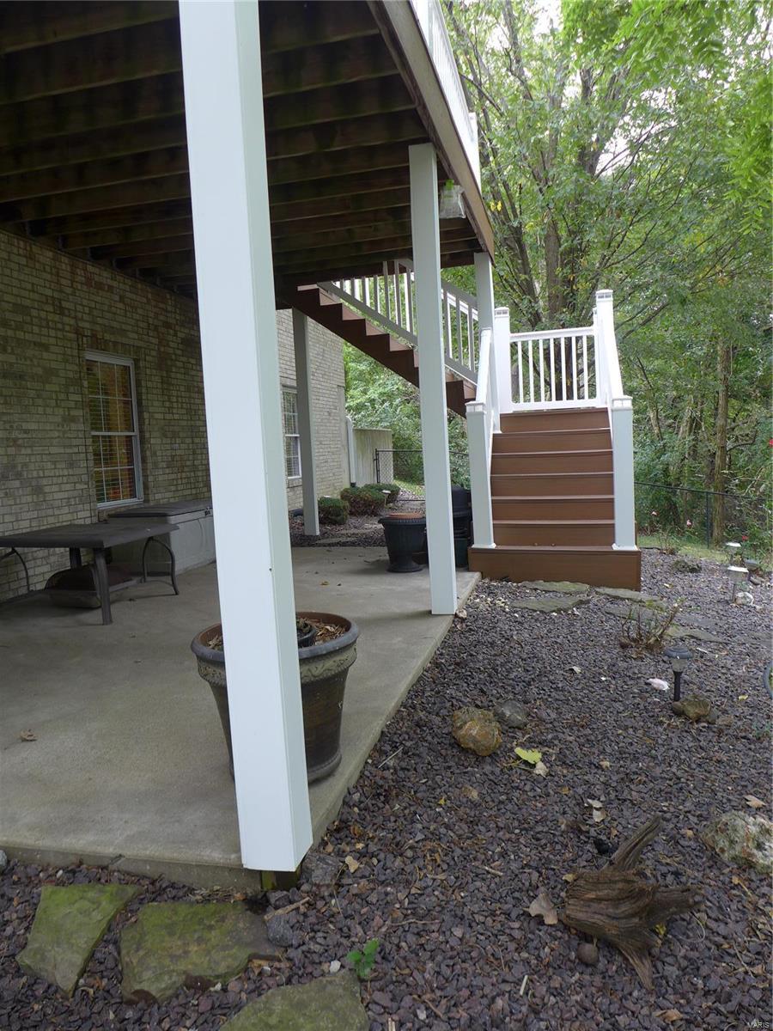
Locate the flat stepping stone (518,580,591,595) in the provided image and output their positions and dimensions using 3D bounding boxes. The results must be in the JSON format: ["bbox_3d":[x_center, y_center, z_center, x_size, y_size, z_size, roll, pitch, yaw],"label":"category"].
[{"bbox_3d":[1.342,0.581,5.674,0.540,0.050,0.360,-1,6,15],"label":"flat stepping stone"}]

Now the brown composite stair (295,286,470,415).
[{"bbox_3d":[0.102,-1.864,8.010,2.160,1.620,0.900,-1,7,15],"label":"brown composite stair"}]

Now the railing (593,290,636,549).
[{"bbox_3d":[2.018,-0.960,6.340,0.205,2.265,1.680,-1,7,15],"label":"railing"}]

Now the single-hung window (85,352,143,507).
[{"bbox_3d":[-2.777,-0.866,7.274,0.100,1.530,0.860,-1,7,15],"label":"single-hung window"}]

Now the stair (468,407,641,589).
[{"bbox_3d":[1.525,-0.236,6.495,1.330,1.470,1.600,-1,7,15],"label":"stair"}]

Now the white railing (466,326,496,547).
[{"bbox_3d":[0.902,-0.775,6.473,0.190,1.990,1.340,-1,6,15],"label":"white railing"}]

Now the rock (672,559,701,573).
[{"bbox_3d":[2.736,0.456,6.517,0.270,0.100,0.200,-1,6,15],"label":"rock"}]

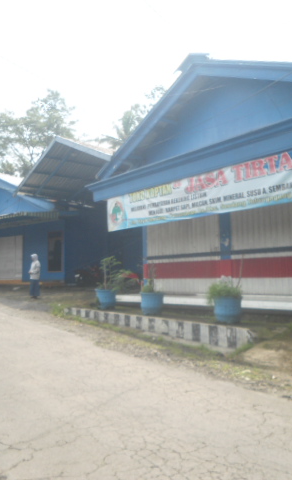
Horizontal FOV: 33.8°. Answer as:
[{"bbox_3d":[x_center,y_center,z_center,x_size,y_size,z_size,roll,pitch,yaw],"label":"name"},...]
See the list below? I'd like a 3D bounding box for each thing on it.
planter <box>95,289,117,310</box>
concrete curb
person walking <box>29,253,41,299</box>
[{"bbox_3d":[-0.941,1.364,11.111,0.460,0.440,0.460,-2,-4,0],"label":"planter"},{"bbox_3d":[-0.140,1.581,9.148,0.180,0.290,5.990,1,-5,-33],"label":"concrete curb"},{"bbox_3d":[-3.840,1.260,16.600,0.340,1.570,0.460,-1,-4,-15],"label":"person walking"}]

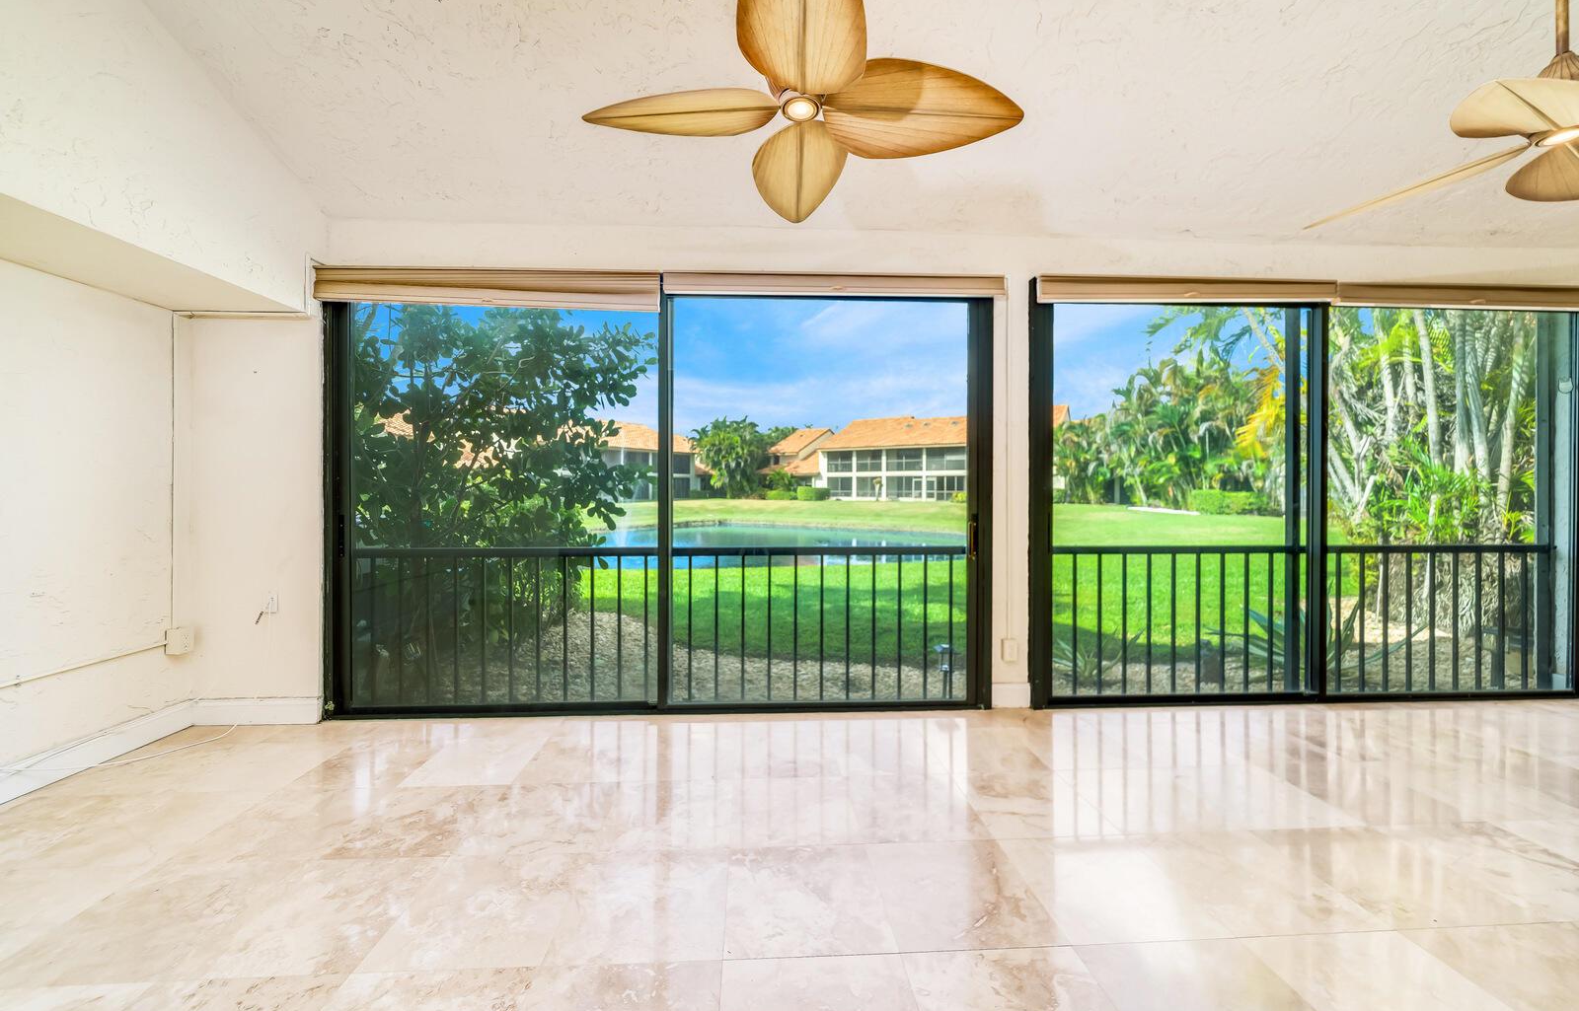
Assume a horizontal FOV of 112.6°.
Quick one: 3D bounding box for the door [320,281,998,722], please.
[{"bbox_3d":[-0.677,-0.049,2.965,3.680,2.425,0.120,0,0,-3],"label":"door"}]

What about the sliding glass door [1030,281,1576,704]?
[{"bbox_3d":[3.140,-0.050,3.143,3.534,2.439,0.120,0,0,-3],"label":"sliding glass door"}]

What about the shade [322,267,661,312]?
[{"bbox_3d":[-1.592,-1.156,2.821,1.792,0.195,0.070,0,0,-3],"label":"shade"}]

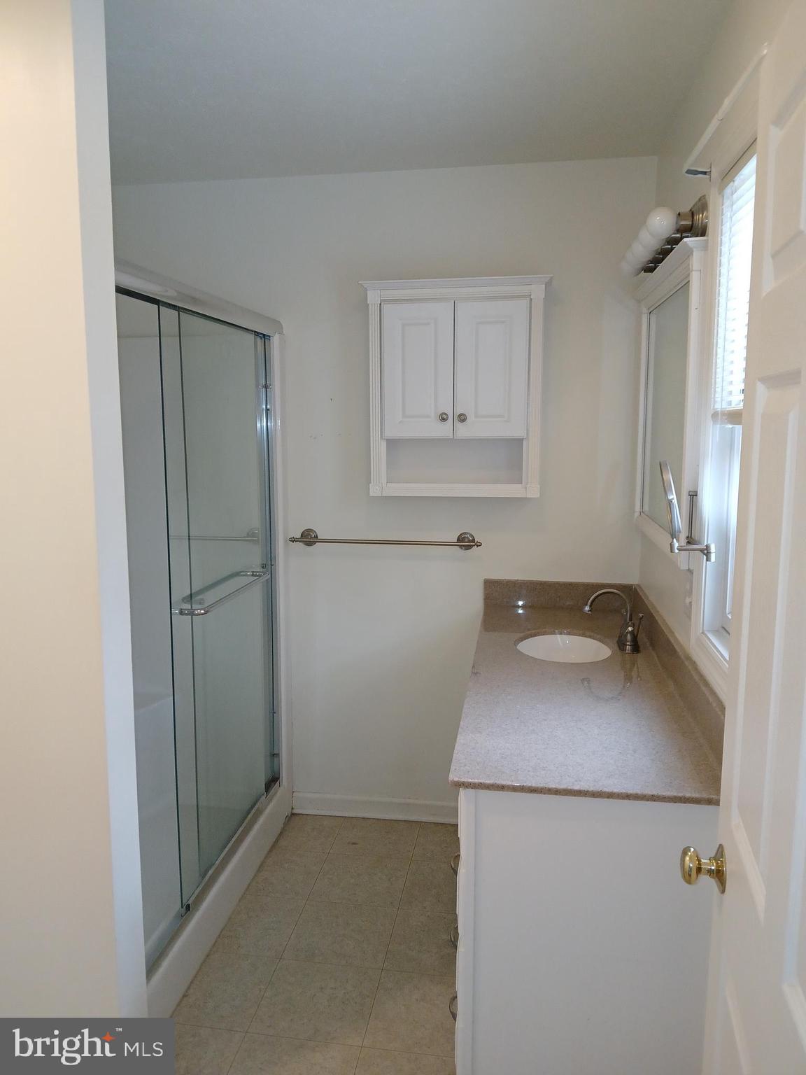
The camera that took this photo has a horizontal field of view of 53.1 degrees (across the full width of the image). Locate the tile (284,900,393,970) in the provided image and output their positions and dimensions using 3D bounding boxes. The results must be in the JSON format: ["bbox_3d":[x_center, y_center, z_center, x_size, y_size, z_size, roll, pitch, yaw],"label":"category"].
[{"bbox_3d":[-0.186,1.229,2.503,0.302,0.010,0.302,1,8,8],"label":"tile"}]

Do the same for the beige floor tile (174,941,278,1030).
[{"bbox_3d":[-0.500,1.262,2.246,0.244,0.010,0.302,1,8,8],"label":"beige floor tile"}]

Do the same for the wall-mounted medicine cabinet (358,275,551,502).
[{"bbox_3d":[0.185,-0.521,2.875,0.657,0.743,0.193,1,8,8],"label":"wall-mounted medicine cabinet"}]

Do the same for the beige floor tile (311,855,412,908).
[{"bbox_3d":[-0.142,1.189,2.799,0.302,0.010,0.302,1,8,8],"label":"beige floor tile"}]

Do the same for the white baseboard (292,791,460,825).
[{"bbox_3d":[-0.068,1.082,3.220,0.767,0.088,0.015,1,8,8],"label":"white baseboard"}]

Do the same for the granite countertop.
[{"bbox_3d":[0.477,0.376,2.255,0.557,0.020,1.550,1,8,8],"label":"granite countertop"}]

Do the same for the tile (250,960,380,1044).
[{"bbox_3d":[-0.231,1.268,2.207,0.302,0.010,0.302,1,8,8],"label":"tile"}]

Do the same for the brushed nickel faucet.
[{"bbox_3d":[0.644,0.246,2.477,0.177,0.178,0.188,1,8,8],"label":"brushed nickel faucet"}]

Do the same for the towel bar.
[{"bbox_3d":[-0.069,0.012,3.047,0.731,0.067,0.071,1,8,8],"label":"towel bar"}]

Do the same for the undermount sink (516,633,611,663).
[{"bbox_3d":[0.492,0.409,2.511,0.307,0.144,0.396,1,8,8],"label":"undermount sink"}]

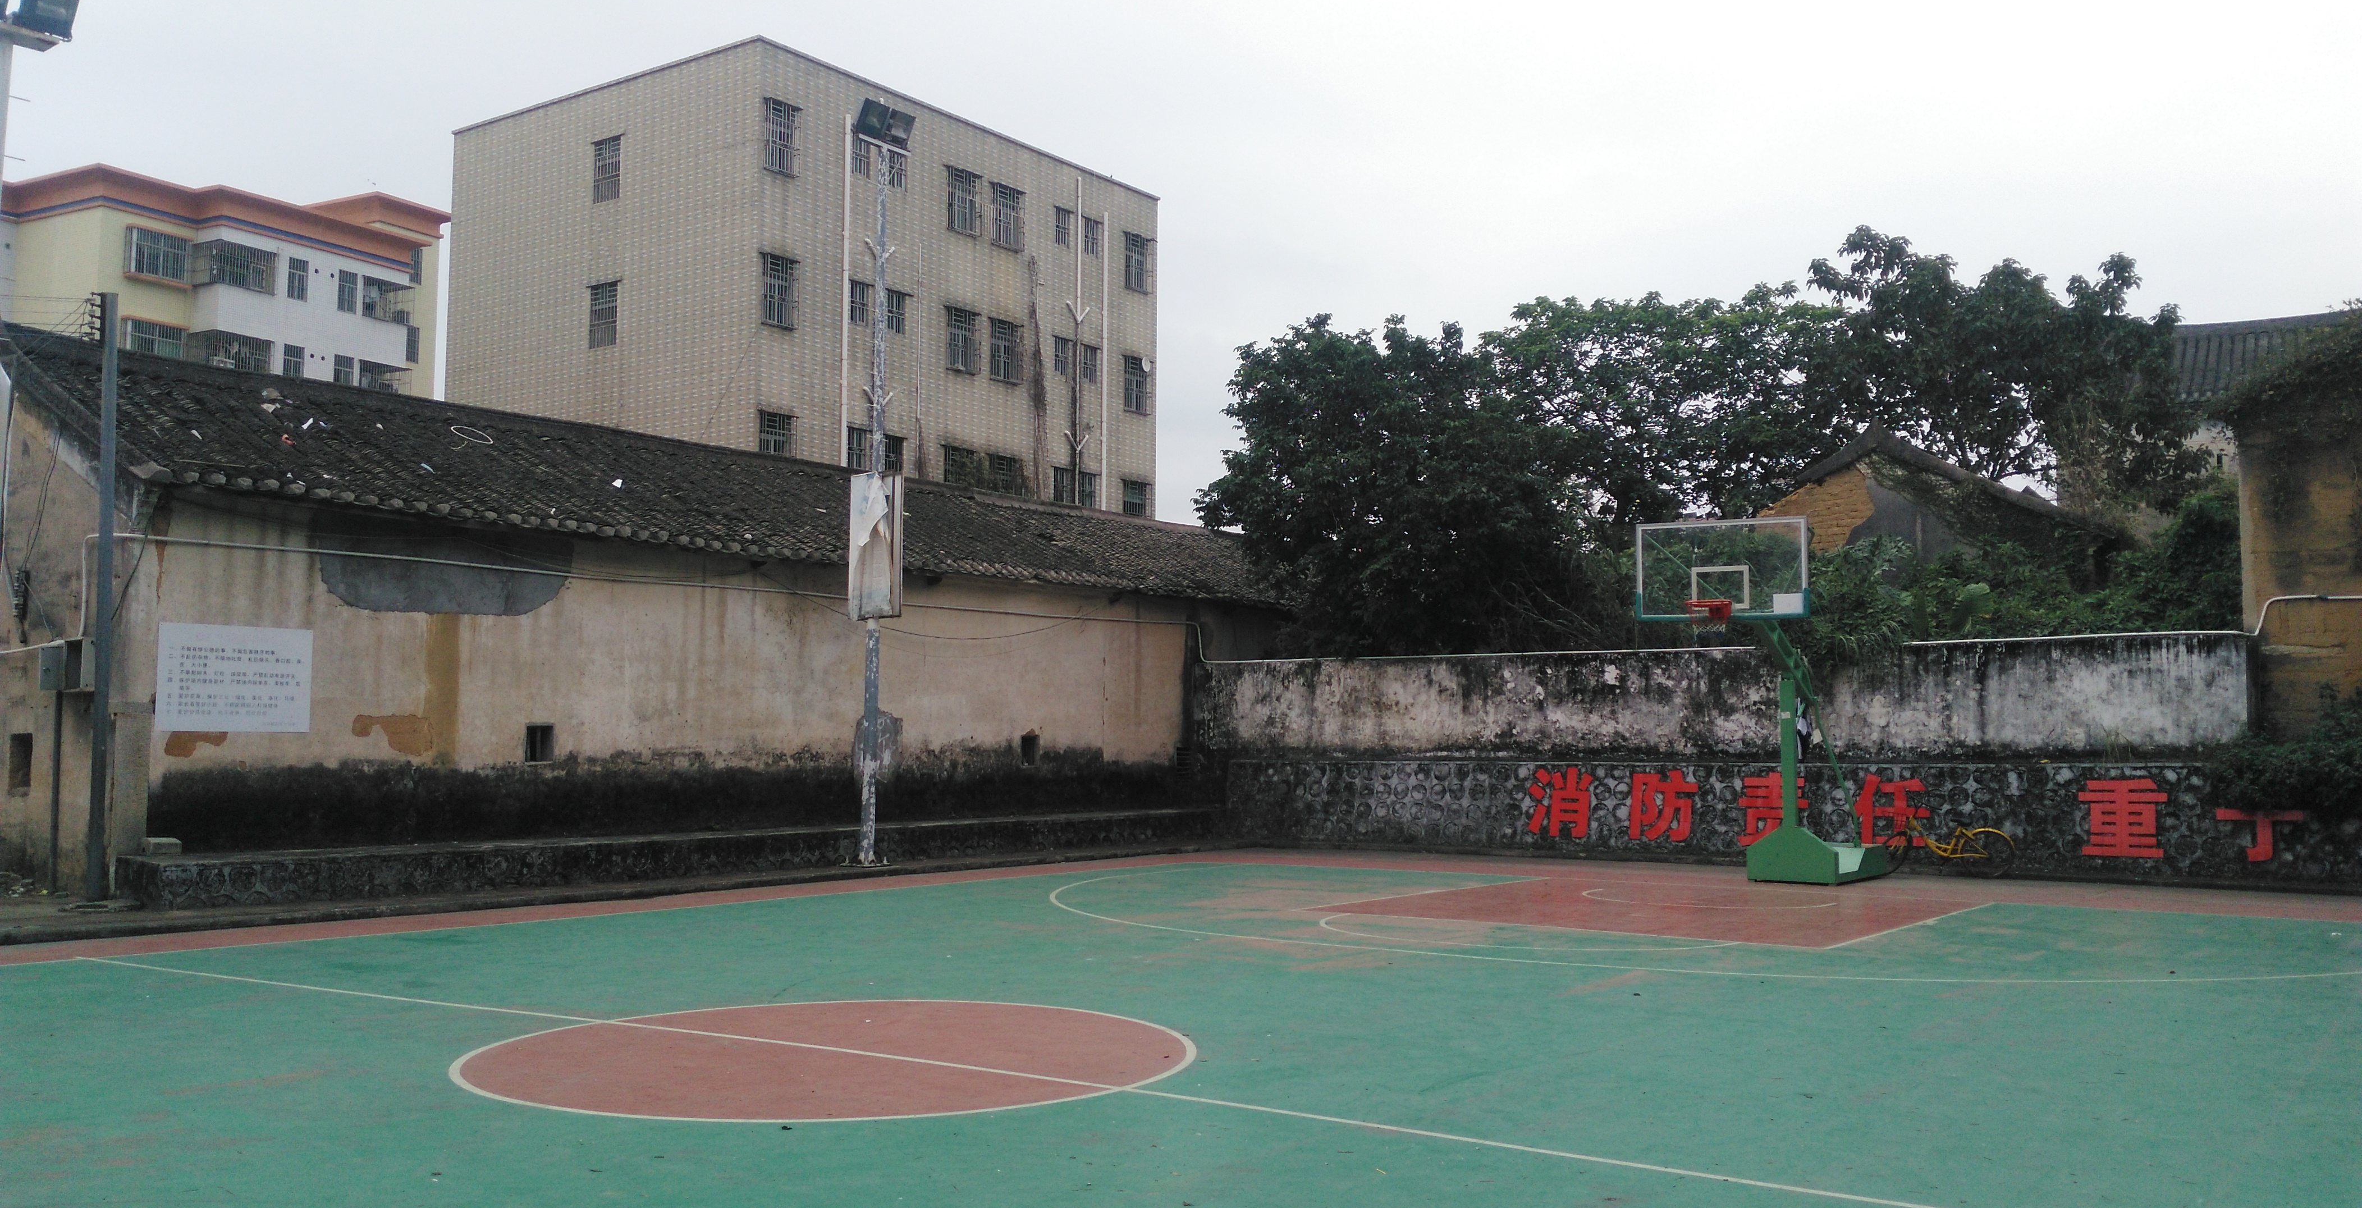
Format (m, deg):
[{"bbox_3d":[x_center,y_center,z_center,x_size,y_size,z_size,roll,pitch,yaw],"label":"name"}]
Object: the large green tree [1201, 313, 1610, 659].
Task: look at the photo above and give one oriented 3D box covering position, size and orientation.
[{"bbox_3d":[3.650,-0.713,28.700,6.700,8.000,6.000,0,-4,0],"label":"large green tree"}]

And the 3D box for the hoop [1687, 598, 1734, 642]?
[{"bbox_3d":[5.518,0.164,17.650,0.470,0.450,0.580,-3,-5,35],"label":"hoop"}]

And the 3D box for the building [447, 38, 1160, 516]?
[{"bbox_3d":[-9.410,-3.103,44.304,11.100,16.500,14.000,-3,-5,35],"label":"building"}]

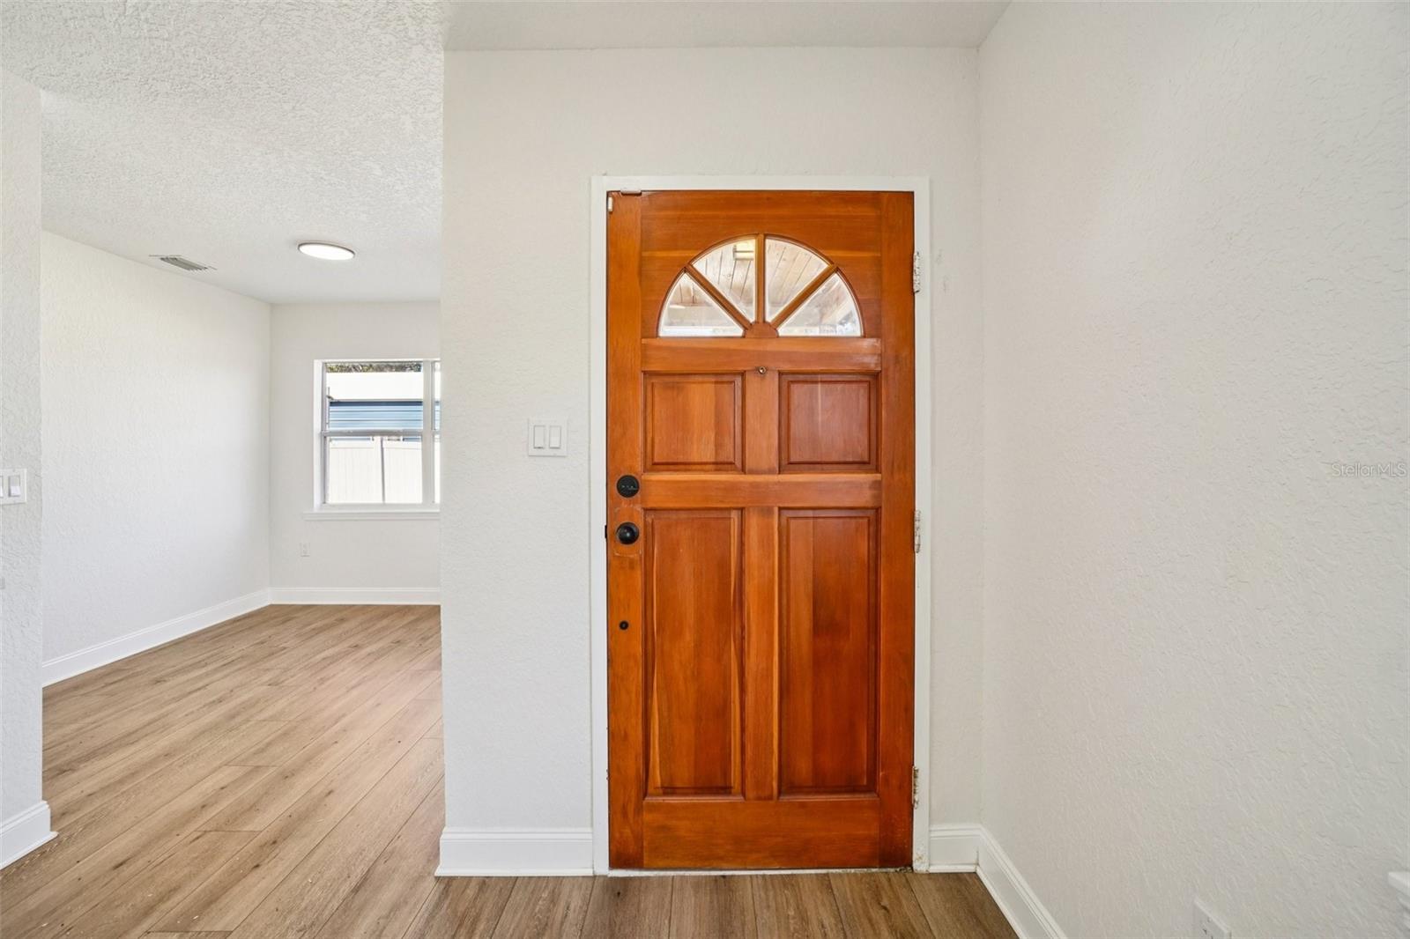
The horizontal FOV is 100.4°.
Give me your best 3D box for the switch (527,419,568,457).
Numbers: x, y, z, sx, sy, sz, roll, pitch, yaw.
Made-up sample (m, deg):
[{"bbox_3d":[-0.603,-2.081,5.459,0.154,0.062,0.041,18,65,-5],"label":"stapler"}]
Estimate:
[{"bbox_3d":[-0.467,-0.094,1.747,0.116,0.114,0.012,0,0,0],"label":"switch"}]

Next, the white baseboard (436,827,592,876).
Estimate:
[{"bbox_3d":[-0.564,1.137,1.746,0.465,0.132,0.024,0,0,0],"label":"white baseboard"}]

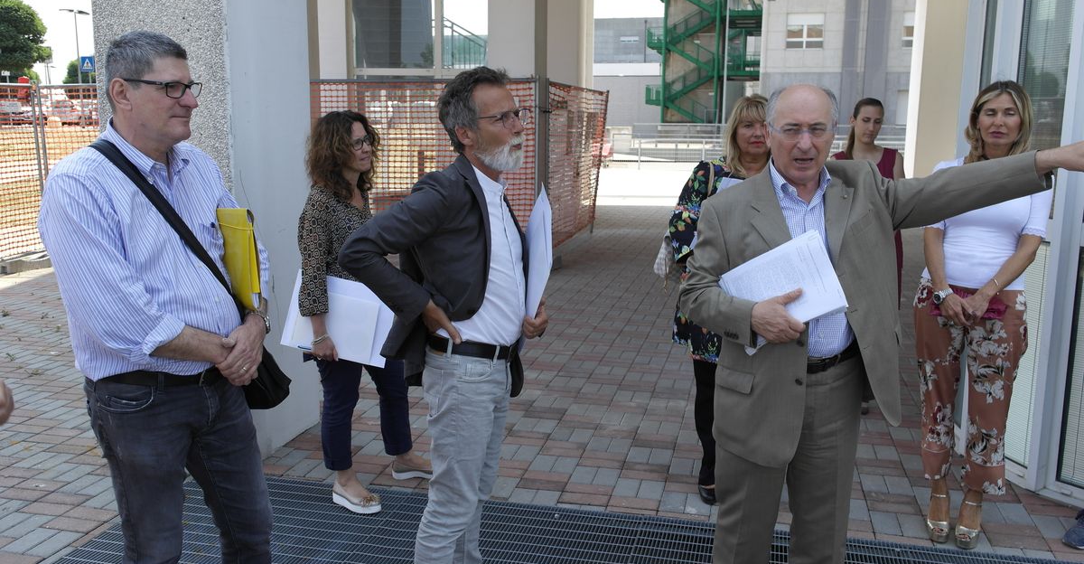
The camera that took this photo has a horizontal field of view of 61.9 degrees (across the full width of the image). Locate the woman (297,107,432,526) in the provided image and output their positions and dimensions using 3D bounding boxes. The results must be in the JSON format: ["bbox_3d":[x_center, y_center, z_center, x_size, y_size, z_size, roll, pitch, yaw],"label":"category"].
[{"bbox_3d":[-0.699,0.108,3.688,0.480,1.600,0.480,5,11,23],"label":"woman"}]

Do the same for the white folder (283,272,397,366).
[{"bbox_3d":[-0.780,0.139,3.510,0.420,0.300,0.020,12,-2,2],"label":"white folder"}]

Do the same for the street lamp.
[{"bbox_3d":[-23.325,-10.742,45.507,0.320,5.790,1.950,5,11,23],"label":"street lamp"}]

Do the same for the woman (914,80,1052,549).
[{"bbox_3d":[1.629,0.127,3.361,0.500,1.710,0.380,5,11,25],"label":"woman"}]

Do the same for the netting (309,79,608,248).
[{"bbox_3d":[-1.046,-1.551,11.632,3.100,1.860,3.250,3,10,13],"label":"netting"}]

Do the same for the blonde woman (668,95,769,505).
[{"bbox_3d":[0.825,0.086,3.712,0.550,1.660,0.380,2,10,7],"label":"blonde woman"}]

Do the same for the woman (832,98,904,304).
[{"bbox_3d":[1.715,-0.123,4.872,0.450,1.690,0.320,2,10,12],"label":"woman"}]

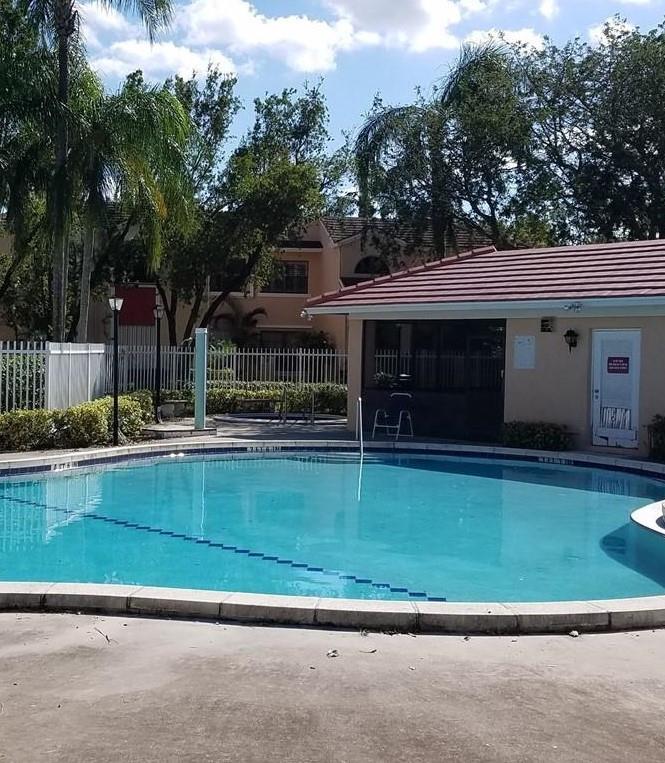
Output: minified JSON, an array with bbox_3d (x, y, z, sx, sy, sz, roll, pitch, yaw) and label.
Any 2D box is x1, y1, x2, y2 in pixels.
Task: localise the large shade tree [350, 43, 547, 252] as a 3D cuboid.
[{"bbox_3d":[3.832,-4.835,24.000,6.200,11.630,6.000,1,1,0],"label":"large shade tree"}]

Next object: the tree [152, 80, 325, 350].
[{"bbox_3d":[-3.014,-4.515,24.500,6.000,10.660,6.000,1,1,0],"label":"tree"}]

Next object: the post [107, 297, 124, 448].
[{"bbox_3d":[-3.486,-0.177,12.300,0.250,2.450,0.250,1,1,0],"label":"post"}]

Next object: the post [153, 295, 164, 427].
[{"bbox_3d":[-3.576,-0.354,15.700,0.250,2.460,0.250,1,1,0],"label":"post"}]

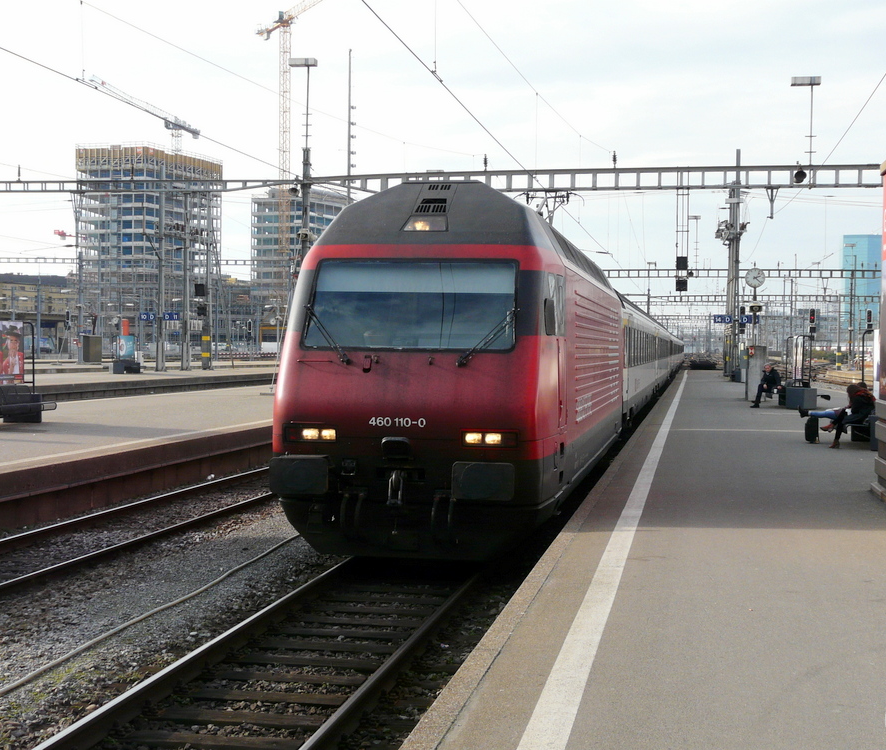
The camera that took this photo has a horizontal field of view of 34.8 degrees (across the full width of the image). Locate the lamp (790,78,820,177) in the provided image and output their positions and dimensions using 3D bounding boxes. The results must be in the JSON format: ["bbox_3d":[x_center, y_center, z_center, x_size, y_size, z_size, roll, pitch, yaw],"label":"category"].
[{"bbox_3d":[12.308,-8.352,48.031,1.000,3.508,0.400,1,1,10],"label":"lamp"}]

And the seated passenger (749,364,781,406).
[{"bbox_3d":[10.200,0.358,44.700,0.880,1.360,0.580,0,1,-10],"label":"seated passenger"}]

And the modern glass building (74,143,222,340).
[{"bbox_3d":[-82.155,-34.214,400.654,22.821,56.163,36.712,1,1,24],"label":"modern glass building"}]

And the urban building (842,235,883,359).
[{"bbox_3d":[439.515,-81.584,1476.000,47.000,126.000,38.000,1,1,10],"label":"urban building"}]

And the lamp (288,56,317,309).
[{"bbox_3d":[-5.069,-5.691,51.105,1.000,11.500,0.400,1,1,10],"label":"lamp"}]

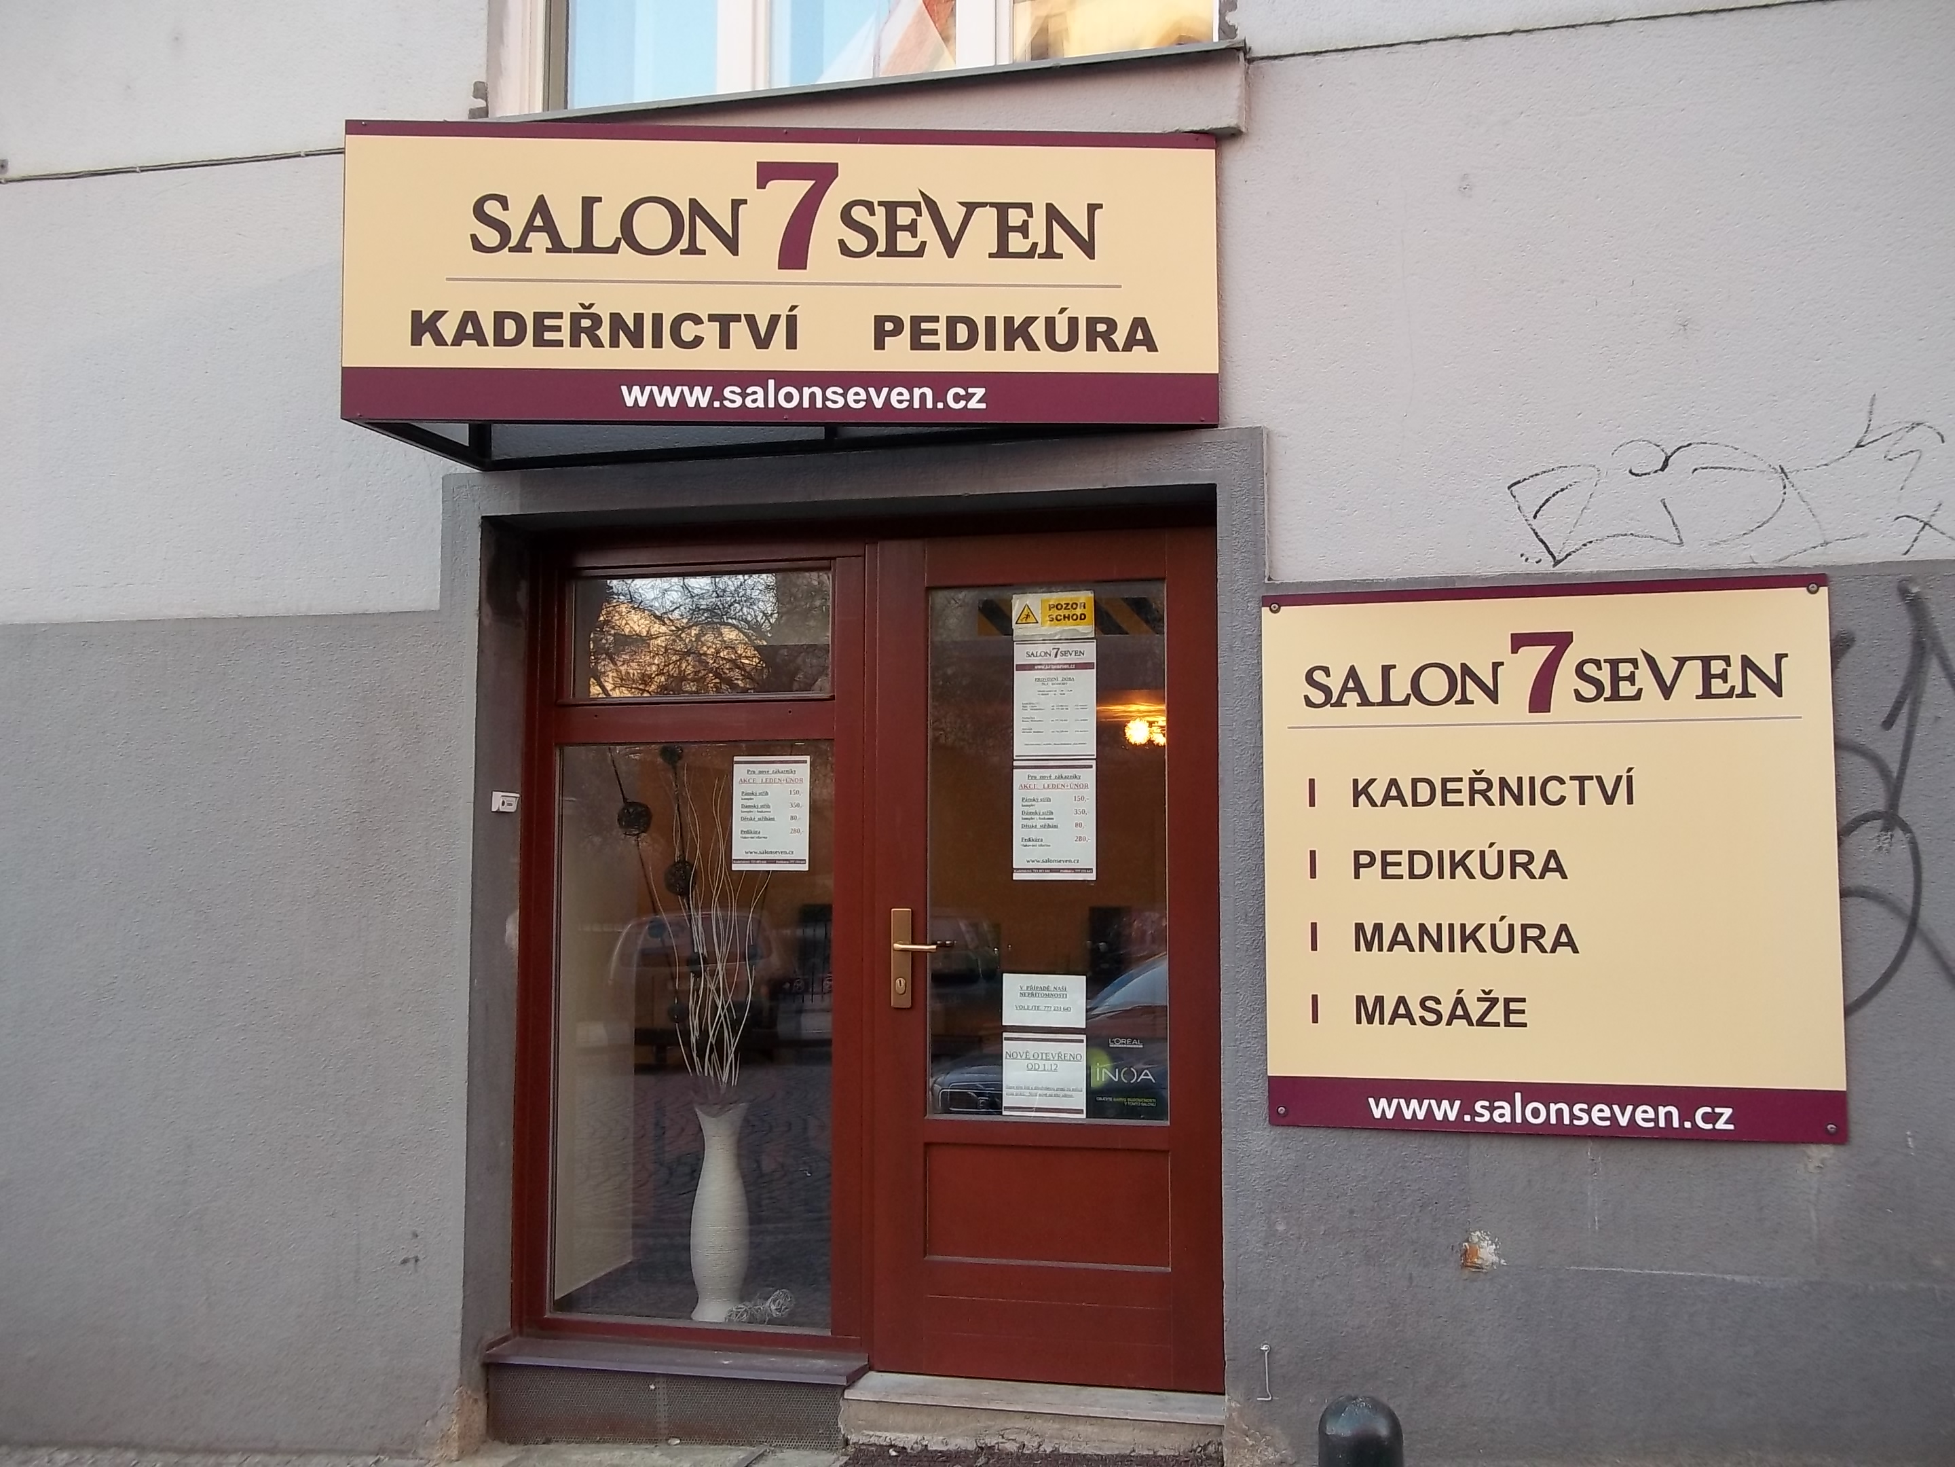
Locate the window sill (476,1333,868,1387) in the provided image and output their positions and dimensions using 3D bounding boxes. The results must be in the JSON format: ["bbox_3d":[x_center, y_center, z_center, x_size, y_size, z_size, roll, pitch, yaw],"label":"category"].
[{"bbox_3d":[-0.761,1.558,4.514,0.970,0.034,0.175,-1,-5,13],"label":"window sill"}]

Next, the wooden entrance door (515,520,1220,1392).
[{"bbox_3d":[-0.294,0.523,4.606,1.865,2.130,0.100,-1,-5,13],"label":"wooden entrance door"}]

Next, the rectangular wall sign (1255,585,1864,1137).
[{"bbox_3d":[1.240,0.271,3.968,1.197,1.201,0.020,-1,-5,13],"label":"rectangular wall sign"}]

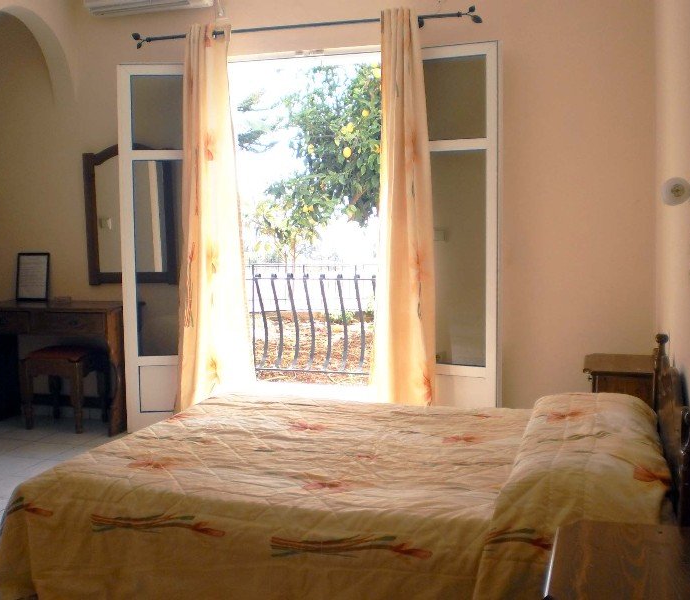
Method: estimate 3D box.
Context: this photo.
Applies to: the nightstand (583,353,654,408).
[{"bbox_3d":[1.292,0.572,3.900,0.330,0.605,0.460,1,5,18],"label":"nightstand"}]

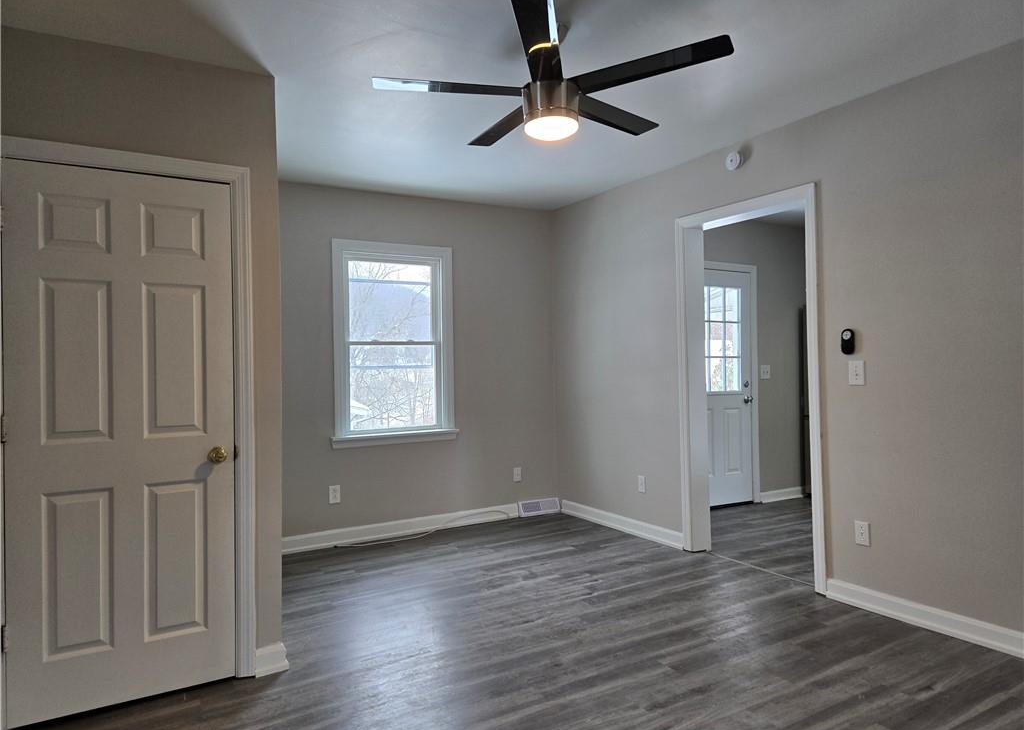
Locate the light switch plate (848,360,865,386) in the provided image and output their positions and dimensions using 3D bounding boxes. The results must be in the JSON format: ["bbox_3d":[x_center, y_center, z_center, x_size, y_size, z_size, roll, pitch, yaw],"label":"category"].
[{"bbox_3d":[1.771,0.043,3.496,0.011,0.123,0.079,-1,0,-31],"label":"light switch plate"}]

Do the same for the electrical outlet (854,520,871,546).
[{"bbox_3d":[1.792,0.863,3.481,0.010,0.119,0.074,-1,0,-31],"label":"electrical outlet"}]

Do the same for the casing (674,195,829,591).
[{"bbox_3d":[1.477,0.134,4.178,0.170,2.235,1.058,-1,0,-31],"label":"casing"}]

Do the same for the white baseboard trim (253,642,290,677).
[{"bbox_3d":[-1.001,1.236,2.845,0.125,0.108,0.021,-1,0,-31],"label":"white baseboard trim"}]

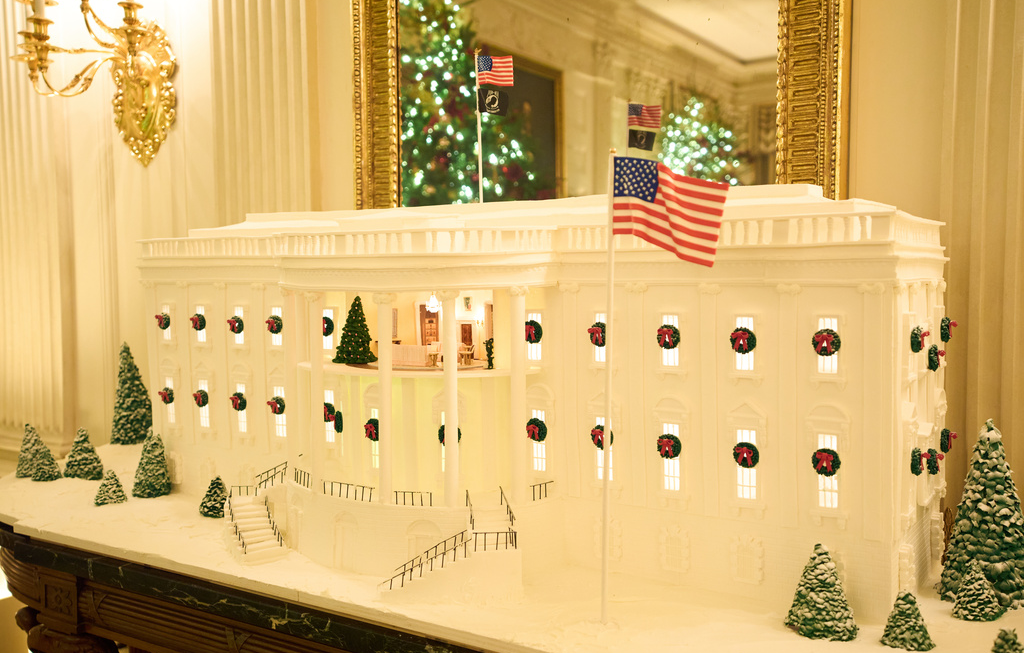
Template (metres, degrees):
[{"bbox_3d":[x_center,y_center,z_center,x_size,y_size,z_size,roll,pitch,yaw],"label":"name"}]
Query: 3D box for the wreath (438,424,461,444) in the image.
[{"bbox_3d":[-0.104,0.183,1.659,0.037,0.037,0.018,-1,4,3],"label":"wreath"}]

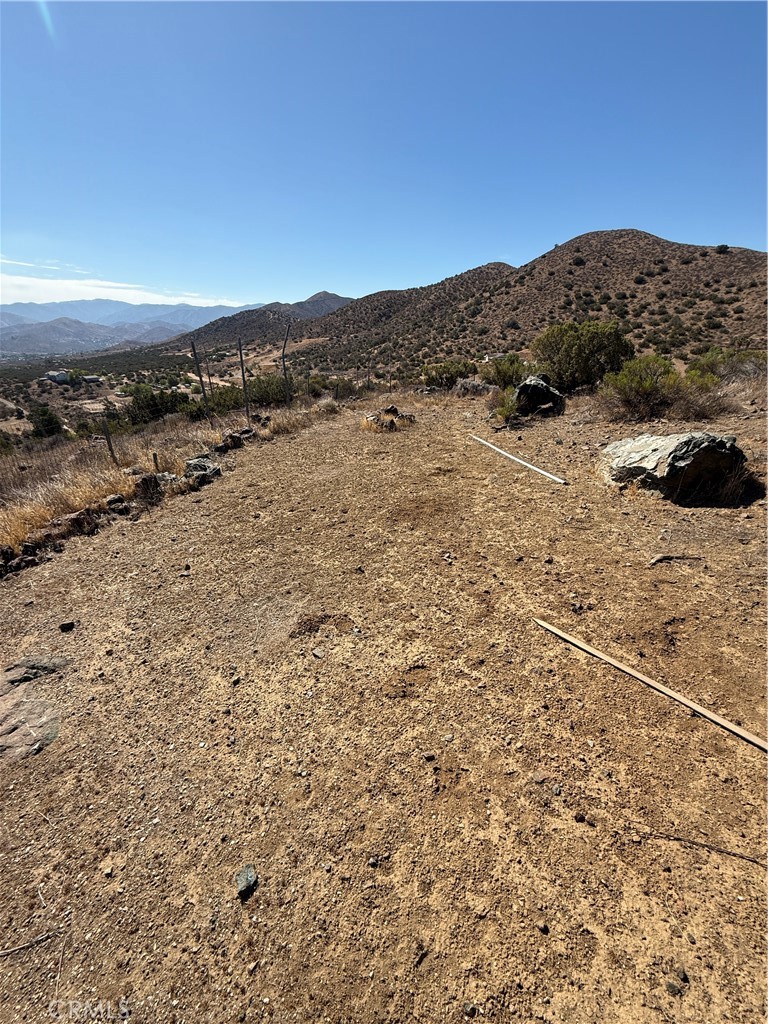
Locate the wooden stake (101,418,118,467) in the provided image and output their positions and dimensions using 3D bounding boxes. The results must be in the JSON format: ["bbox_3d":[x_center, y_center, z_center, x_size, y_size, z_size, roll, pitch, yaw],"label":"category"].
[{"bbox_3d":[-3.292,-0.827,5.007,0.055,0.607,0.055,-1,25,1],"label":"wooden stake"}]

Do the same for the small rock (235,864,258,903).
[{"bbox_3d":[-0.410,1.106,1.243,0.070,0.050,0.090,16,30,31],"label":"small rock"}]

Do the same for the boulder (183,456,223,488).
[{"bbox_3d":[-1.850,-0.418,4.250,0.366,0.265,0.308,-11,27,-22],"label":"boulder"}]

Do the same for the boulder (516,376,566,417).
[{"bbox_3d":[2.711,-2.039,7.242,0.830,0.687,0.632,9,26,18],"label":"boulder"}]

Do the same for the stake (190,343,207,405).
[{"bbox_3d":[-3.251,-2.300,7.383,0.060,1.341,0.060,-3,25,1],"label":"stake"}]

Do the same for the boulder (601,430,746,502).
[{"bbox_3d":[2.847,-0.479,4.127,1.210,0.518,0.882,17,30,32],"label":"boulder"}]

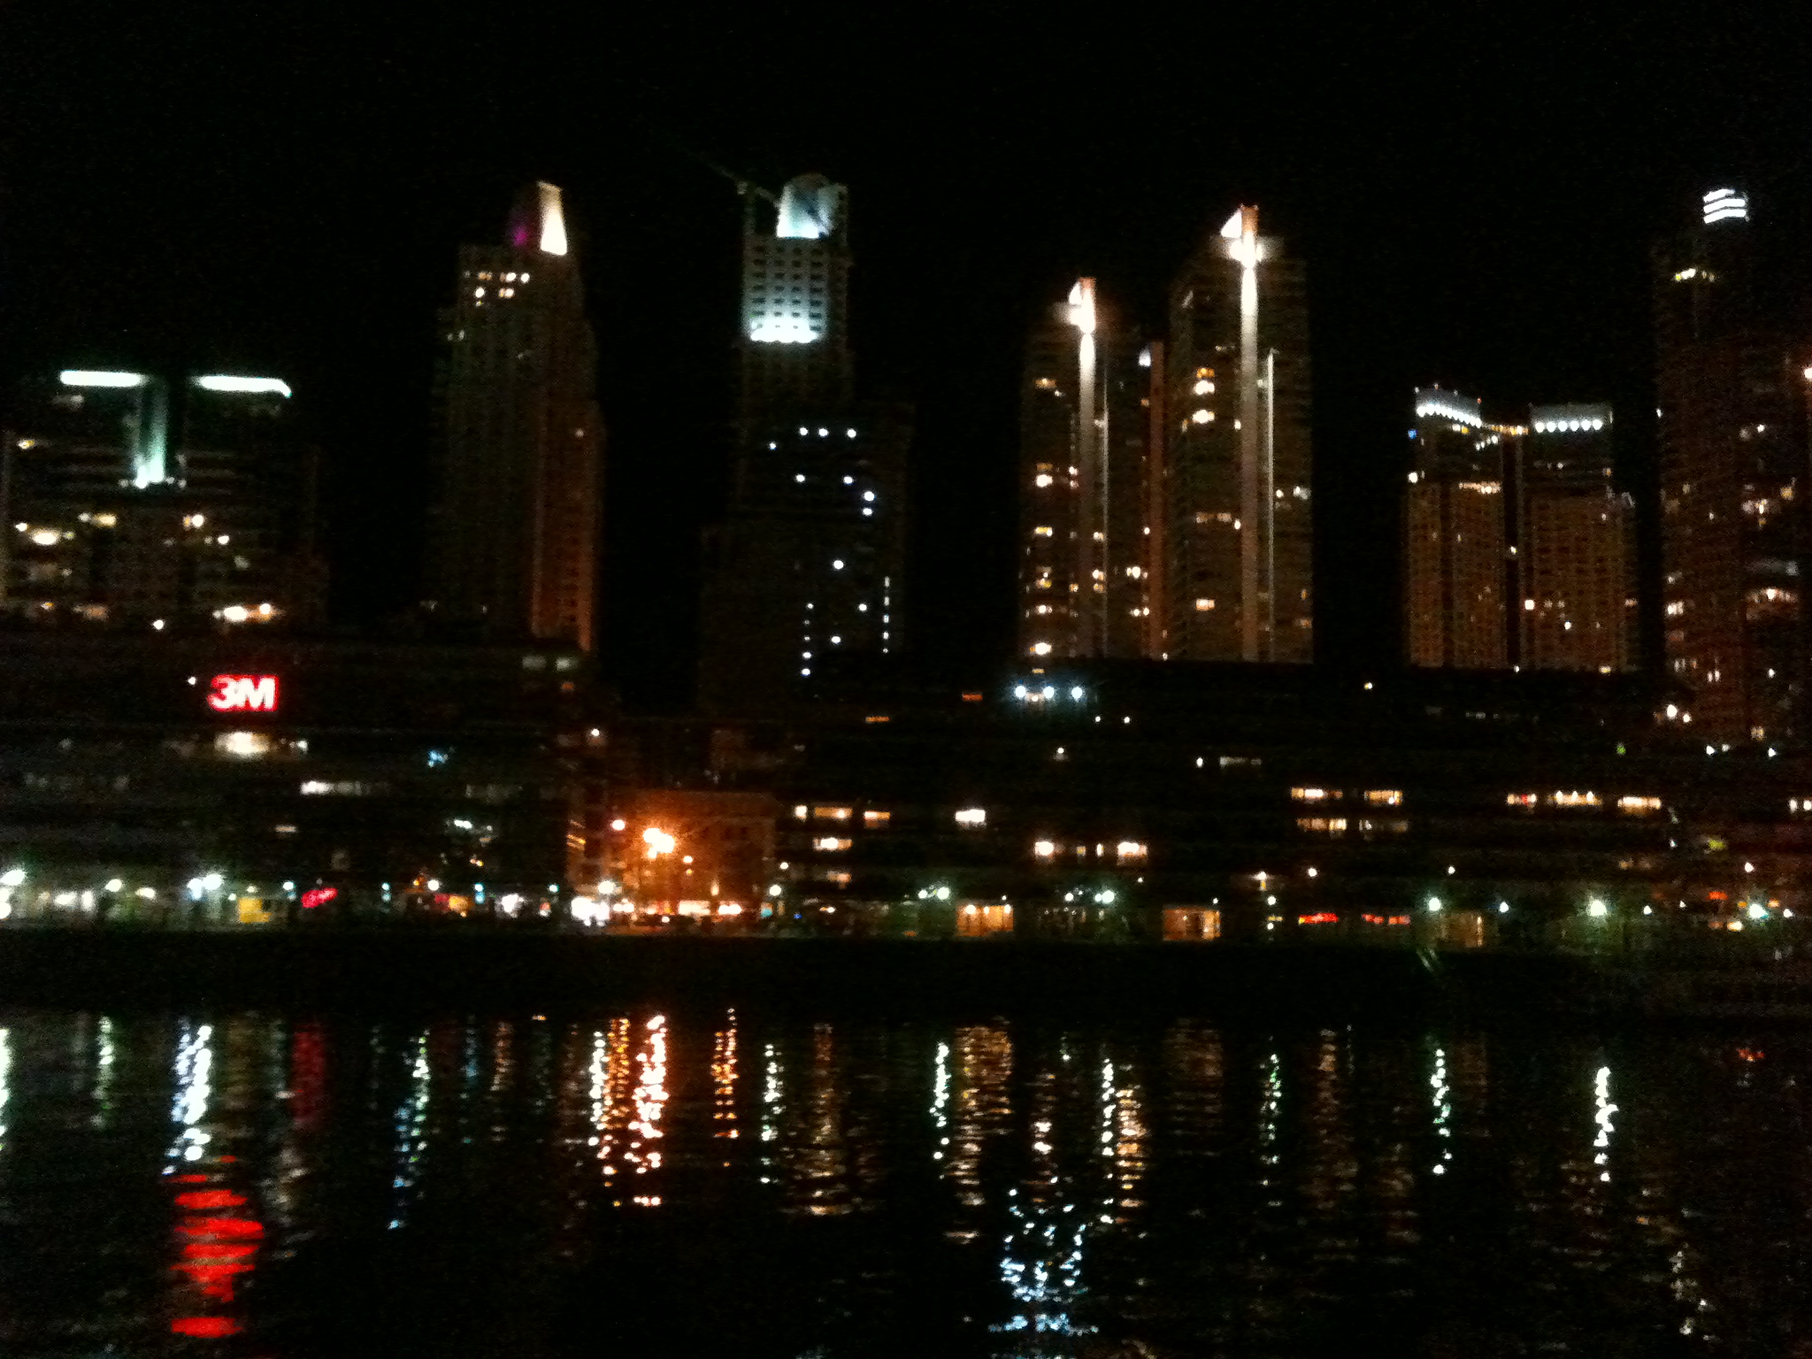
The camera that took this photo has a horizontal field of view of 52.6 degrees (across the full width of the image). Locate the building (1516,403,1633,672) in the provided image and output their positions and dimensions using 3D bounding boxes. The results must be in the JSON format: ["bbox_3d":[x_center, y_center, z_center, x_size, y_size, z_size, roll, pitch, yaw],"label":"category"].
[{"bbox_3d":[203.390,-4.760,558.450,30.000,160.000,26.000,0,-7,10],"label":"building"}]

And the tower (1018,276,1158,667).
[{"bbox_3d":[43.630,-20.030,460.310,28.000,161.000,29.000,1,-7,-3],"label":"tower"}]

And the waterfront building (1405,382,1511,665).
[{"bbox_3d":[163.820,-6.960,545.550,24.000,160.000,26.000,-6,-10,42],"label":"waterfront building"}]

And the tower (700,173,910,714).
[{"bbox_3d":[-23.540,-32.270,427.470,44.000,175.100,34.000,1,-7,-3],"label":"tower"}]

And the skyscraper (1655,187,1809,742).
[{"bbox_3d":[182.200,-27.840,402.080,27.000,165.600,25.000,7,-10,-42],"label":"skyscraper"}]

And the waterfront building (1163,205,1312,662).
[{"bbox_3d":[73.690,-25.930,410.710,27.500,161.000,29.000,1,-7,-3],"label":"waterfront building"}]

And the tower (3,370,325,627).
[{"bbox_3d":[-137.310,-7.510,341.450,49.000,101.000,25.000,1,-7,0],"label":"tower"}]

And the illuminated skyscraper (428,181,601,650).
[{"bbox_3d":[-80.270,-27.970,378.430,30.000,152.600,30.000,1,-7,-3],"label":"illuminated skyscraper"}]

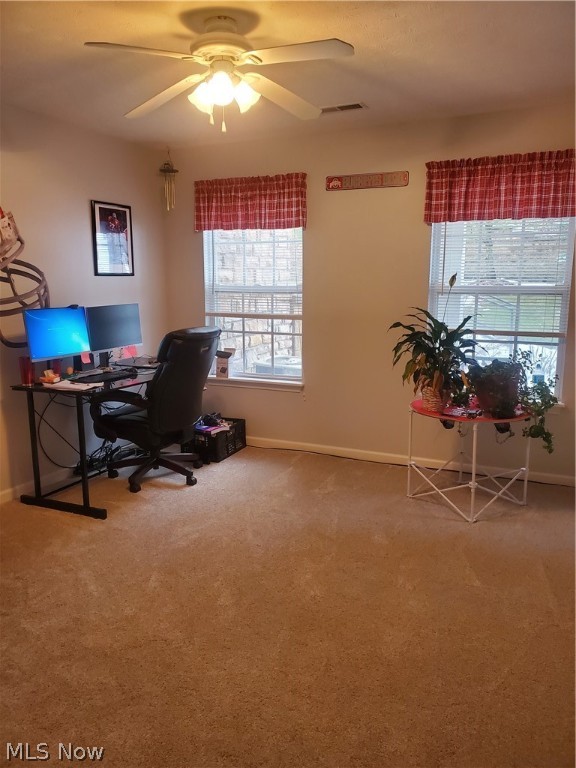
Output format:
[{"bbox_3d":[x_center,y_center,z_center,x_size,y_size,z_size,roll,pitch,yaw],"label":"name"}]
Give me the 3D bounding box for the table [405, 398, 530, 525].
[{"bbox_3d":[1.157,0.458,3.700,0.730,0.607,0.730,2,11,12],"label":"table"}]

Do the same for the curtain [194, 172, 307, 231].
[{"bbox_3d":[-0.311,-1.429,4.558,0.990,0.400,0.090,4,12,24],"label":"curtain"}]

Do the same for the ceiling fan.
[{"bbox_3d":[-0.280,-1.308,2.446,1.210,0.436,1.210,10,15,43],"label":"ceiling fan"}]

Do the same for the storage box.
[{"bbox_3d":[-0.615,0.449,4.817,0.360,0.245,0.470,4,12,24],"label":"storage box"}]

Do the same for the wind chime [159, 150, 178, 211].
[{"bbox_3d":[-0.991,-1.686,4.770,0.155,0.475,0.155,-3,11,-11],"label":"wind chime"}]

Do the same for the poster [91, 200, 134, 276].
[{"bbox_3d":[-1.350,-1.120,4.490,0.025,0.550,0.450,4,12,24],"label":"poster"}]

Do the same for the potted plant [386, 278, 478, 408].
[{"bbox_3d":[0.911,-0.248,3.571,0.520,0.850,0.500,2,11,15],"label":"potted plant"}]

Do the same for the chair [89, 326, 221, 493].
[{"bbox_3d":[-0.893,0.149,4.094,0.740,1.106,0.660,6,13,32],"label":"chair"}]

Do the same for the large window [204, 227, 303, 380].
[{"bbox_3d":[-0.276,-0.703,4.765,0.900,1.353,0.120,4,12,24],"label":"large window"}]

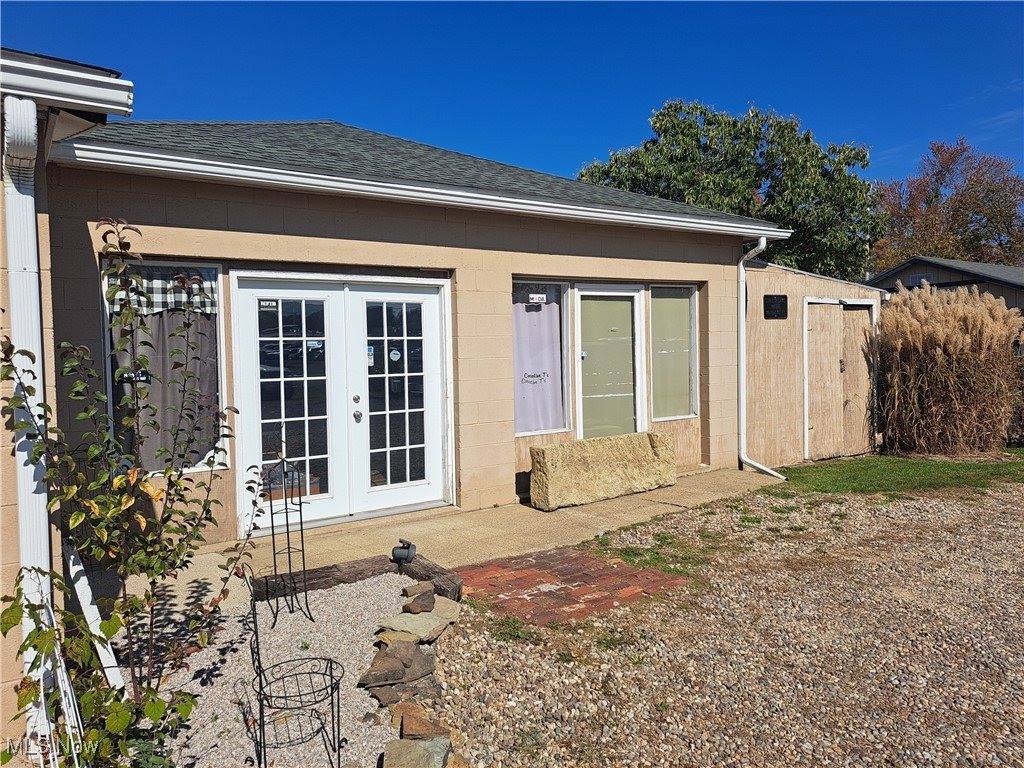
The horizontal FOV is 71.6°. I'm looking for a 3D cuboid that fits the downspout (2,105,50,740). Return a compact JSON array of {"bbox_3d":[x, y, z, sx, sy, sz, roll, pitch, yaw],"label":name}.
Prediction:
[{"bbox_3d":[-1.573,0.206,2.330,0.085,2.167,0.330,-3,3,-34],"label":"downspout"}]

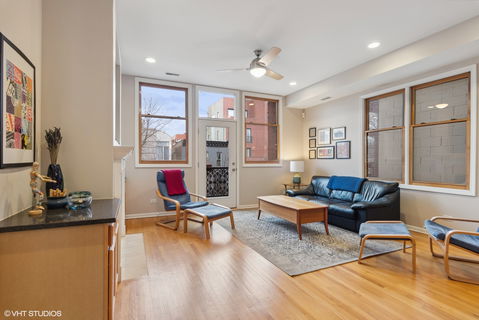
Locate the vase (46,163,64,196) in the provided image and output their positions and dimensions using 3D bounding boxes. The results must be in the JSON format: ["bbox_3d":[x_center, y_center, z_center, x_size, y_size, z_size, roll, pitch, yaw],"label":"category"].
[{"bbox_3d":[-1.567,0.215,1.927,0.120,0.350,0.120,0,0,-24],"label":"vase"}]

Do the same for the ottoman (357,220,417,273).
[{"bbox_3d":[1.745,1.005,2.777,0.540,0.390,0.600,0,0,25],"label":"ottoman"}]

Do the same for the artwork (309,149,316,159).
[{"bbox_3d":[1.939,-0.136,5.982,0.025,0.241,0.242,0,0,-24],"label":"artwork"}]

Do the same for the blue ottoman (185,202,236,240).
[{"bbox_3d":[-0.512,1.005,3.824,0.540,0.390,0.600,0,0,33],"label":"blue ottoman"}]

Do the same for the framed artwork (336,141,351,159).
[{"bbox_3d":[2.340,-0.210,5.088,0.025,0.394,0.374,0,0,-24],"label":"framed artwork"}]

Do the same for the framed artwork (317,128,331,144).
[{"bbox_3d":[2.108,-0.576,5.606,0.025,0.394,0.409,0,0,-24],"label":"framed artwork"}]

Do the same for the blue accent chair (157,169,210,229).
[{"bbox_3d":[-1.123,0.700,4.303,0.790,1.000,0.680,0,0,35],"label":"blue accent chair"}]

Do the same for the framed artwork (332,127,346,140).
[{"bbox_3d":[2.293,-0.593,5.194,0.025,0.282,0.356,0,0,-24],"label":"framed artwork"}]

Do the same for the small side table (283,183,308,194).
[{"bbox_3d":[1.492,0.920,5.886,0.500,0.560,0.500,0,0,-24],"label":"small side table"}]

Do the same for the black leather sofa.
[{"bbox_3d":[1.932,0.790,4.648,0.970,0.820,2.000,0,0,-24],"label":"black leather sofa"}]

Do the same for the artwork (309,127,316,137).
[{"bbox_3d":[1.939,-0.722,5.982,0.025,0.254,0.242,0,0,-24],"label":"artwork"}]

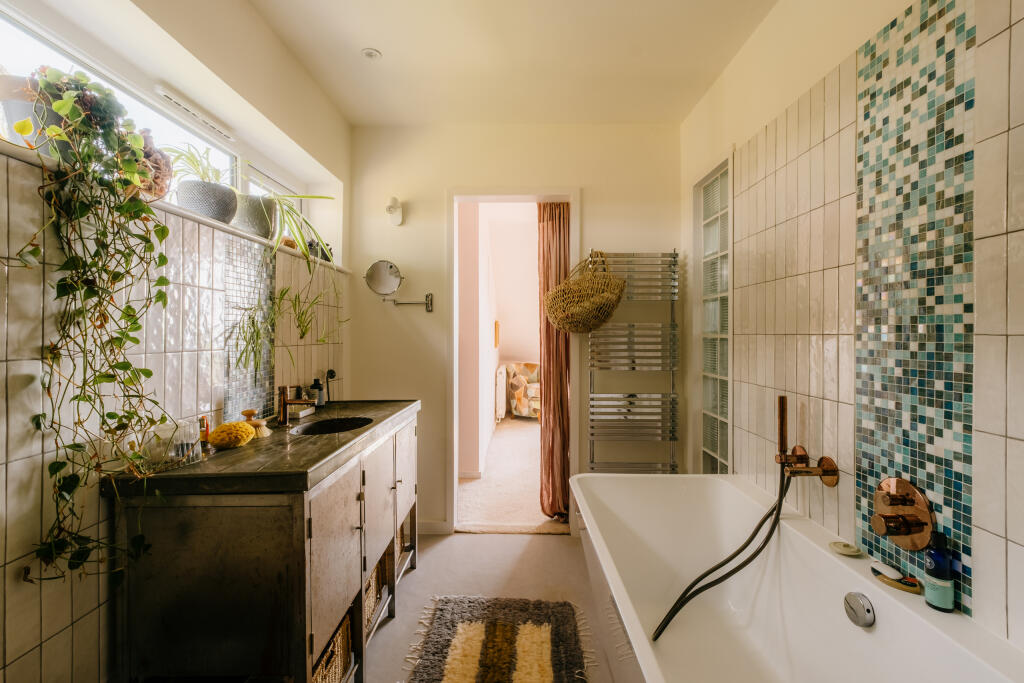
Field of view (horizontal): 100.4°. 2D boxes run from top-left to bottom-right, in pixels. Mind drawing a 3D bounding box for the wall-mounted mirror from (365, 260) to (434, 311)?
[{"bbox_3d":[-0.656,-0.321,2.485,0.400,0.300,0.130,0,1,0],"label":"wall-mounted mirror"}]

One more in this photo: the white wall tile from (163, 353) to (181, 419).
[{"bbox_3d":[-1.000,0.132,1.256,0.010,0.203,0.062,0,1,1],"label":"white wall tile"}]

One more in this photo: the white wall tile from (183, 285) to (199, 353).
[{"bbox_3d":[-1.011,-0.071,1.335,0.010,0.202,0.062,0,1,0],"label":"white wall tile"}]

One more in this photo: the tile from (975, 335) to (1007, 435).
[{"bbox_3d":[0.989,0.088,0.878,0.009,0.202,0.058,0,0,0],"label":"tile"}]

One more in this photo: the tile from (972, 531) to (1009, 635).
[{"bbox_3d":[0.989,0.495,0.878,0.009,0.202,0.059,0,0,0],"label":"tile"}]

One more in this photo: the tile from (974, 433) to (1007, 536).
[{"bbox_3d":[1.016,0.297,0.905,0.010,0.204,0.062,0,1,0],"label":"tile"}]

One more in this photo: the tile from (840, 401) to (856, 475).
[{"bbox_3d":[1.002,0.288,1.273,0.010,0.202,0.062,0,1,0],"label":"tile"}]

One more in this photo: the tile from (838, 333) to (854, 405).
[{"bbox_3d":[0.981,0.081,1.246,0.010,0.200,0.060,0,0,0],"label":"tile"}]

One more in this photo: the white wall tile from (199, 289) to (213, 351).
[{"bbox_3d":[-1.011,-0.072,1.401,0.010,0.202,0.062,0,1,0],"label":"white wall tile"}]

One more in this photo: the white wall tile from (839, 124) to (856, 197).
[{"bbox_3d":[0.998,-0.531,1.261,0.010,0.202,0.062,0,1,0],"label":"white wall tile"}]

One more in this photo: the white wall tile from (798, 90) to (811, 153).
[{"bbox_3d":[0.994,-0.735,1.446,0.009,0.202,0.061,0,0,0],"label":"white wall tile"}]

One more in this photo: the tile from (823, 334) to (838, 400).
[{"bbox_3d":[1.002,0.083,1.334,0.010,0.202,0.062,0,1,0],"label":"tile"}]

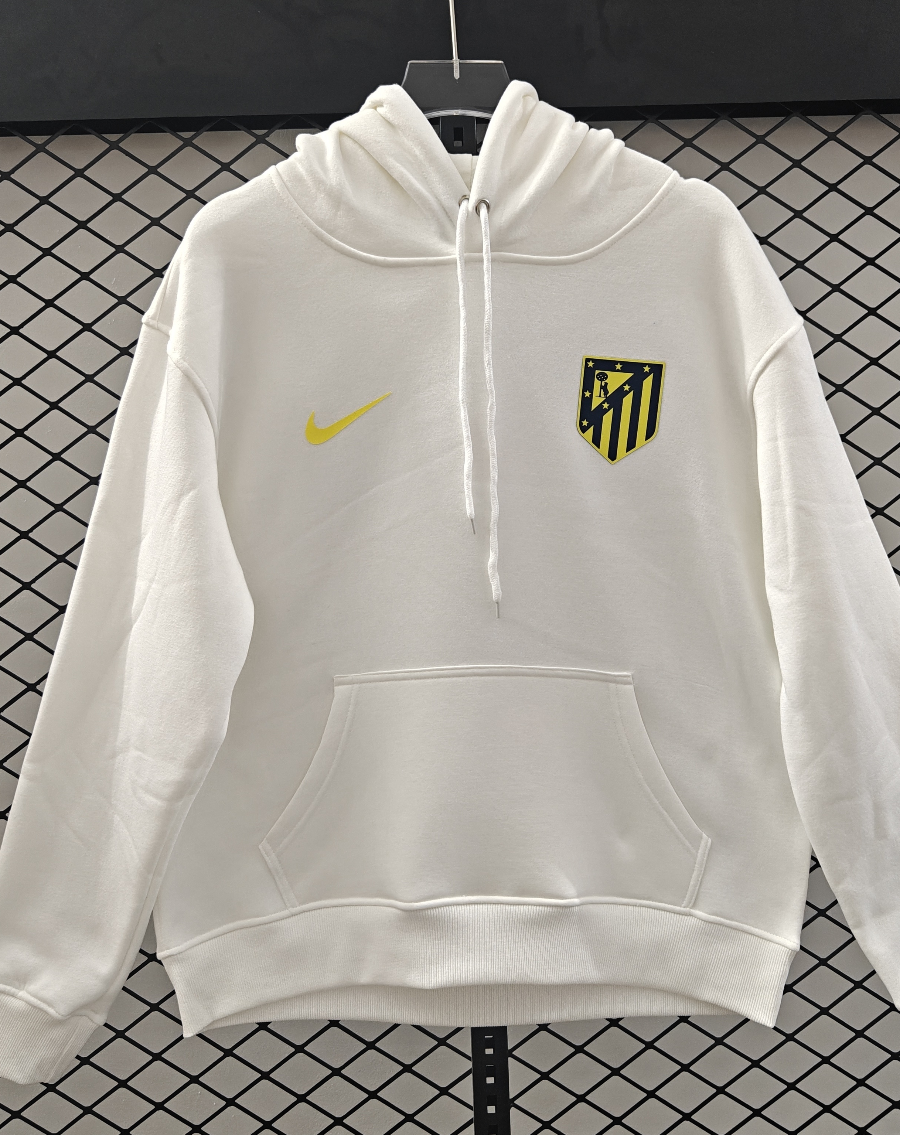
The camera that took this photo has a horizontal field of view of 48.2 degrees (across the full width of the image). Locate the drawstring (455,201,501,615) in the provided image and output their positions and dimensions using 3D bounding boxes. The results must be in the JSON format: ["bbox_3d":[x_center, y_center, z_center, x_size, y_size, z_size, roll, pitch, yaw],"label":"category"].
[{"bbox_3d":[0.021,-0.124,0.772,0.036,0.323,0.030,-2,1,-1],"label":"drawstring"}]

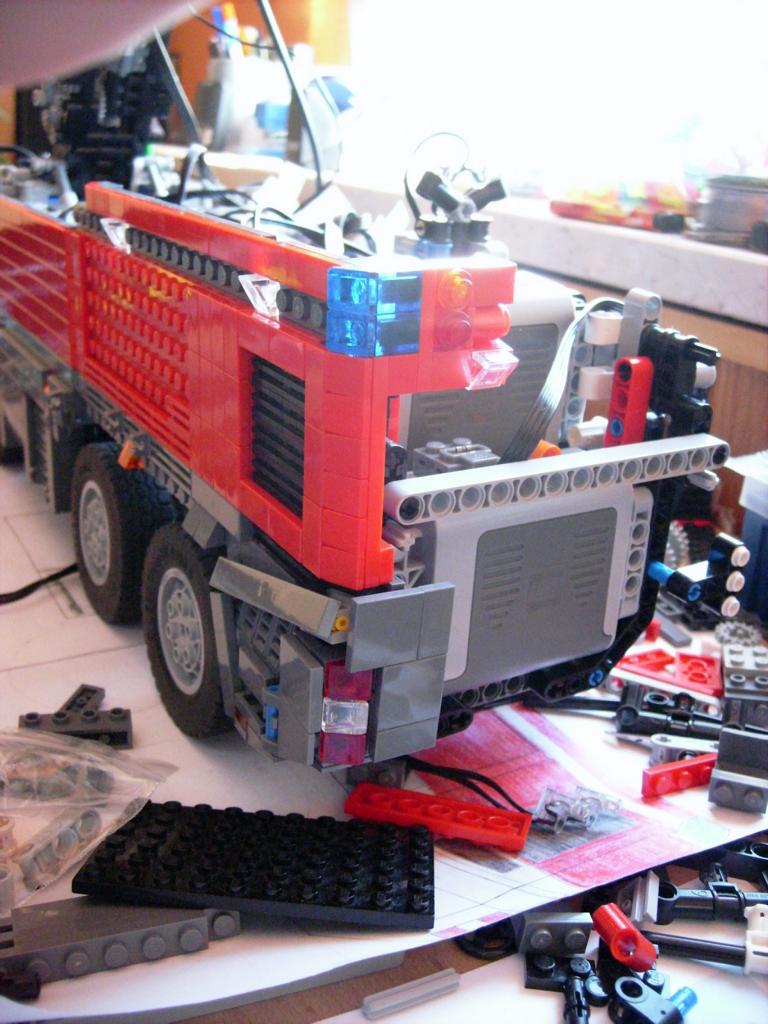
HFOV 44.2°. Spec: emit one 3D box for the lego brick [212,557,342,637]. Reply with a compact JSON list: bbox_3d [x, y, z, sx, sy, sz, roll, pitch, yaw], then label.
[{"bbox_3d":[-0.025,0.019,0.215,0.032,0.008,0.003,19,2,29],"label":"lego brick"}]

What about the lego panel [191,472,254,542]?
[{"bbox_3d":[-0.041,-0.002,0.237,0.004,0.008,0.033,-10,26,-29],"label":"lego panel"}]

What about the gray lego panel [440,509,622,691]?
[{"bbox_3d":[0.039,0.022,0.248,0.052,0.044,0.006,-10,26,-29],"label":"gray lego panel"}]

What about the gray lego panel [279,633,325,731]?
[{"bbox_3d":[-0.018,0.037,0.204,0.003,0.016,0.016,-10,26,-29],"label":"gray lego panel"}]

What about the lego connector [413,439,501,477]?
[{"bbox_3d":[0.017,-0.011,0.225,0.016,0.008,0.016,-10,26,-29],"label":"lego connector"}]

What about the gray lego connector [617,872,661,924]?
[{"bbox_3d":[0.063,0.096,0.235,0.009,0.013,0.005,-5,22,-22],"label":"gray lego connector"}]

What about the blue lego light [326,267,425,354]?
[{"bbox_3d":[-0.002,-0.038,0.178,0.017,0.016,0.009,-9,23,-30],"label":"blue lego light"}]

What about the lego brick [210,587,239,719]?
[{"bbox_3d":[-0.039,0.036,0.241,0.004,0.032,0.008,-10,10,-29],"label":"lego brick"}]

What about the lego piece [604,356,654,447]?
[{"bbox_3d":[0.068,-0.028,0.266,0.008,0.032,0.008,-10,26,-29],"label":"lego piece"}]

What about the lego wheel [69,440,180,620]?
[{"bbox_3d":[-0.091,0.005,0.348,0.036,0.069,0.069,-10,26,-29],"label":"lego wheel"}]

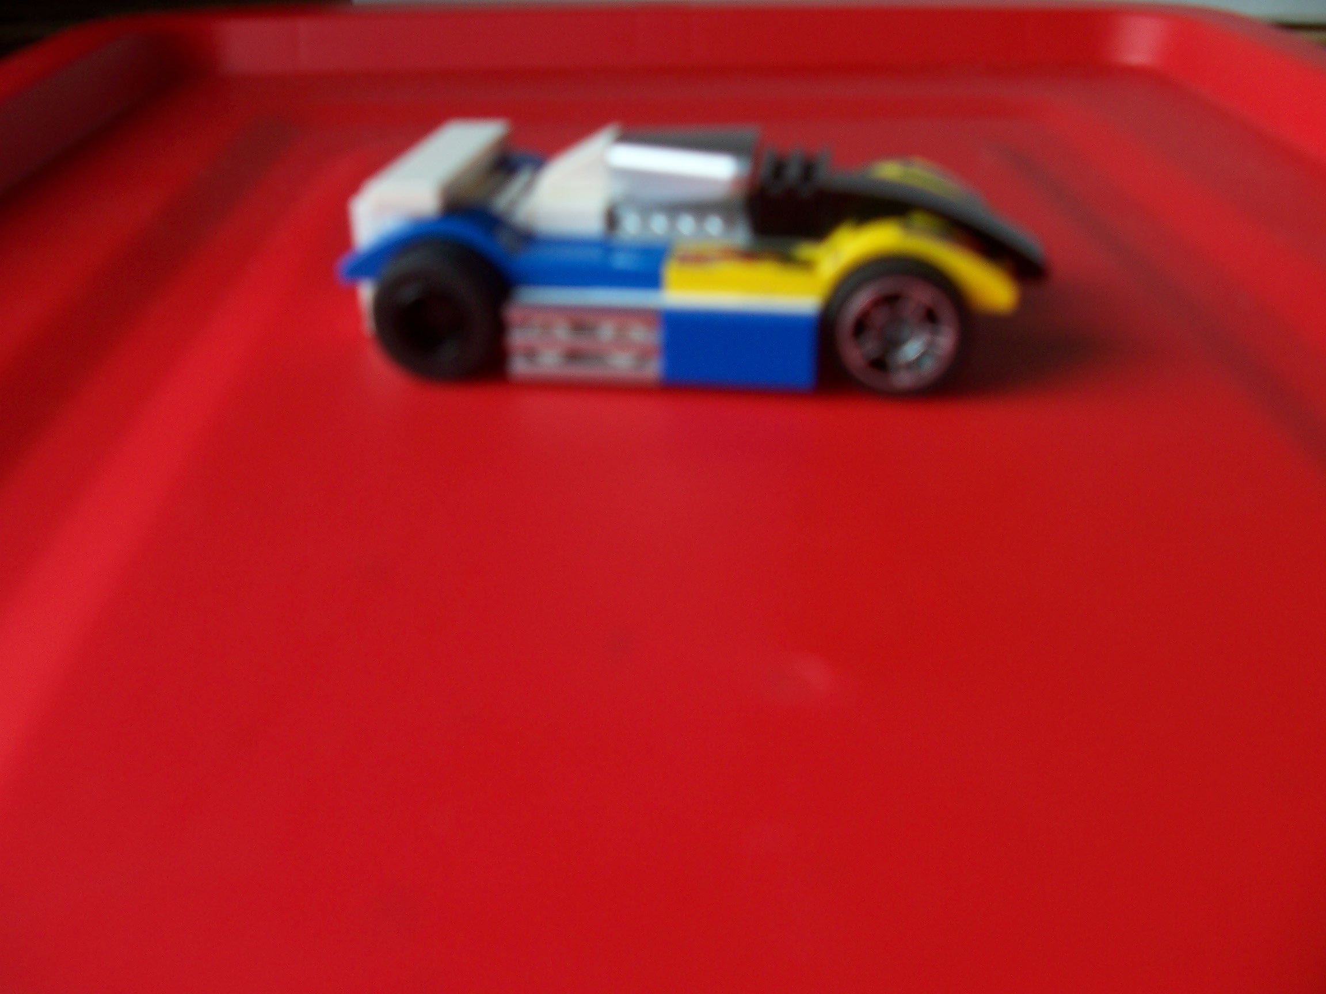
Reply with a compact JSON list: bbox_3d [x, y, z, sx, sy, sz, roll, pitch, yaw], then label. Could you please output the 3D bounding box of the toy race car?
[{"bbox_3d":[0.004,-0.028,0.149,0.072,0.023,0.033,2,27,6],"label":"toy race car"}]

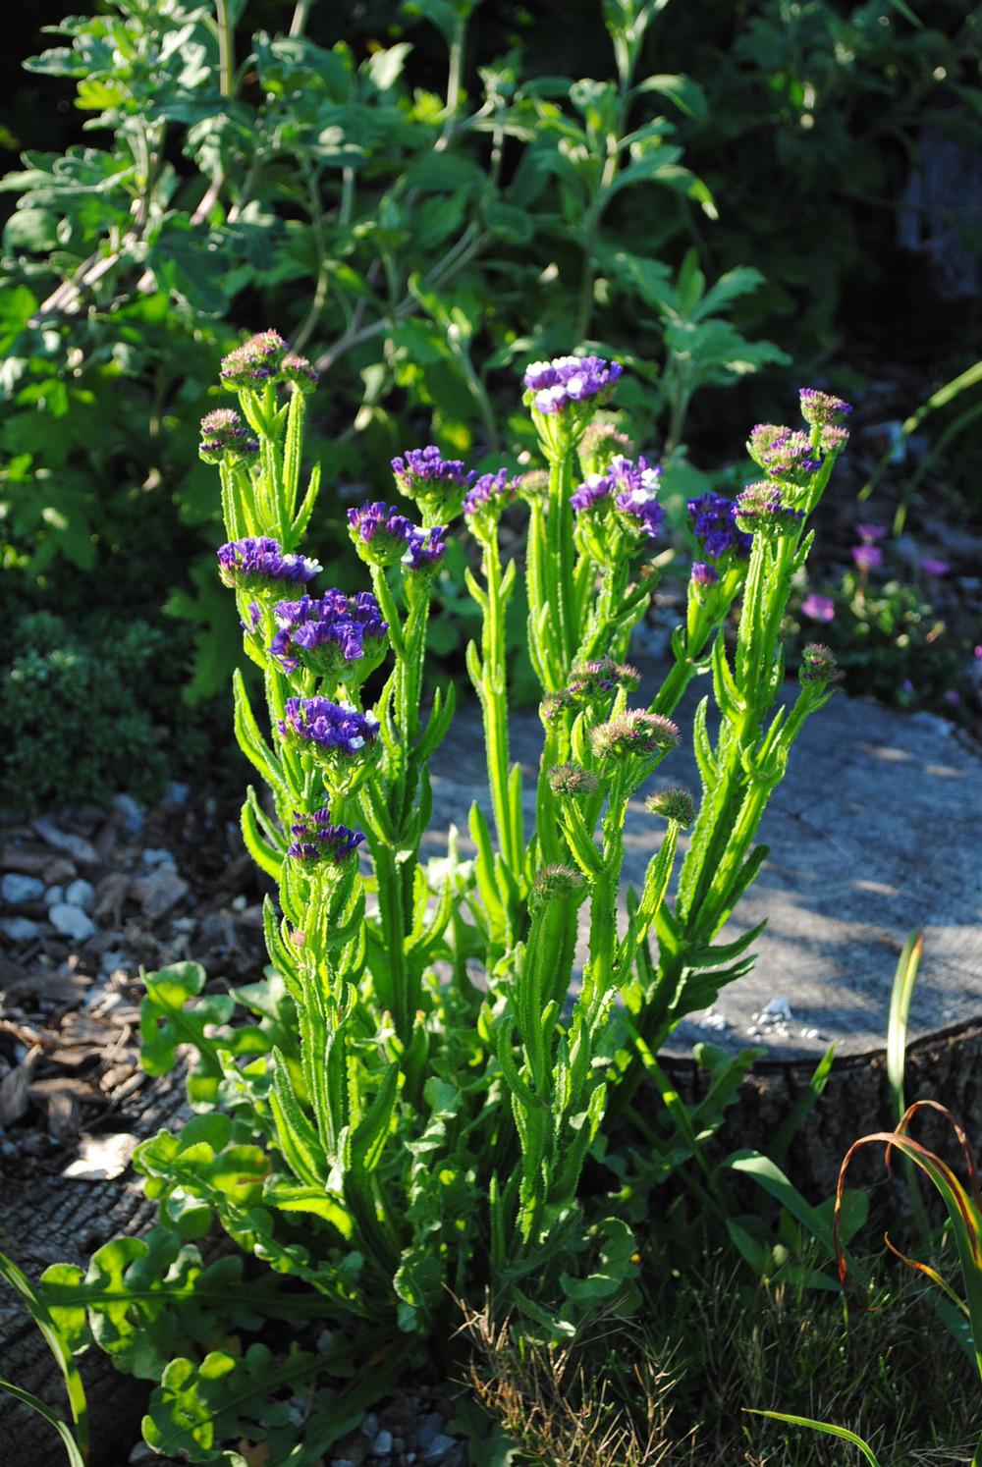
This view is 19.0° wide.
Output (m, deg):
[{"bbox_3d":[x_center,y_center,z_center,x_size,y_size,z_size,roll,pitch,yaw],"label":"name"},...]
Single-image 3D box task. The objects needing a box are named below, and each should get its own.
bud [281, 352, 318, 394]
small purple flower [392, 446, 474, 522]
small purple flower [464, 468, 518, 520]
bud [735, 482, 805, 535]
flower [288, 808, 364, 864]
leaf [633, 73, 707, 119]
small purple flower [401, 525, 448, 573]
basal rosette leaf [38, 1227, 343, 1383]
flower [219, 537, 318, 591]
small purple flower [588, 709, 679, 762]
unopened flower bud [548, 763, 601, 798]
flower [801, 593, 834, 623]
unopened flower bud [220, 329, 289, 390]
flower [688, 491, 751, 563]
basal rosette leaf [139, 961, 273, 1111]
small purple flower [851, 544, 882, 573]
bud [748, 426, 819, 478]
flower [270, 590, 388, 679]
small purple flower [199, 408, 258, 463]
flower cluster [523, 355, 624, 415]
[{"bbox_3d":[-0.082,-0.155,1.260,0.017,0.017,0.017,0,25,0],"label":"bud"},{"bbox_3d":[-0.025,-0.107,1.260,0.035,0.028,0.032,0,29,0],"label":"small purple flower"},{"bbox_3d":[-0.001,-0.092,1.140,0.021,0.014,0.018,0,28,0],"label":"small purple flower"},{"bbox_3d":[0.110,-0.089,1.160,0.028,0.014,0.021,0,28,0],"label":"bud"},{"bbox_3d":[-0.068,0.042,1.210,0.031,0.021,0.028,0,25,0],"label":"flower"},{"bbox_3d":[0.125,-0.445,2.050,0.052,0.028,0.032,0,29,0],"label":"leaf"},{"bbox_3d":[-0.025,-0.071,1.125,0.018,0.013,0.016,0,28,0],"label":"small purple flower"},{"bbox_3d":[-0.126,0.239,1.230,0.128,0.033,0.065,0,28,0],"label":"basal rosette leaf"},{"bbox_3d":[-0.084,-0.064,1.115,0.038,0.014,0.025,0,28,0],"label":"flower"},{"bbox_3d":[0.061,0.001,1.240,0.037,0.020,0.029,0,25,0],"label":"small purple flower"},{"bbox_3d":[0.034,0.019,1.220,0.022,0.013,0.019,0,25,0],"label":"unopened flower bud"},{"bbox_3d":[0.212,-0.081,1.900,0.021,0.016,0.020,0,25,0],"label":"flower"},{"bbox_3d":[-0.099,-0.156,1.230,0.029,0.022,0.026,0,29,0],"label":"unopened flower bud"},{"bbox_3d":[0.102,-0.091,1.300,0.029,0.029,0.027,0,25,0],"label":"flower"},{"bbox_3d":[-0.126,0.134,1.300,0.059,0.050,0.045,0,28,0],"label":"basal rosette leaf"},{"bbox_3d":[0.267,-0.124,2.080,0.022,0.016,0.021,0,29,0],"label":"small purple flower"},{"bbox_3d":[0.123,-0.119,1.240,0.030,0.019,0.027,0,29,0],"label":"bud"},{"bbox_3d":[-0.068,-0.042,1.240,0.050,0.032,0.042,0,29,0],"label":"flower"},{"bbox_3d":[-0.113,-0.128,1.260,0.026,0.022,0.024,0,25,0],"label":"small purple flower"},{"bbox_3d":[0.032,-0.135,1.140,0.039,0.015,0.030,0,28,0],"label":"flower cluster"}]

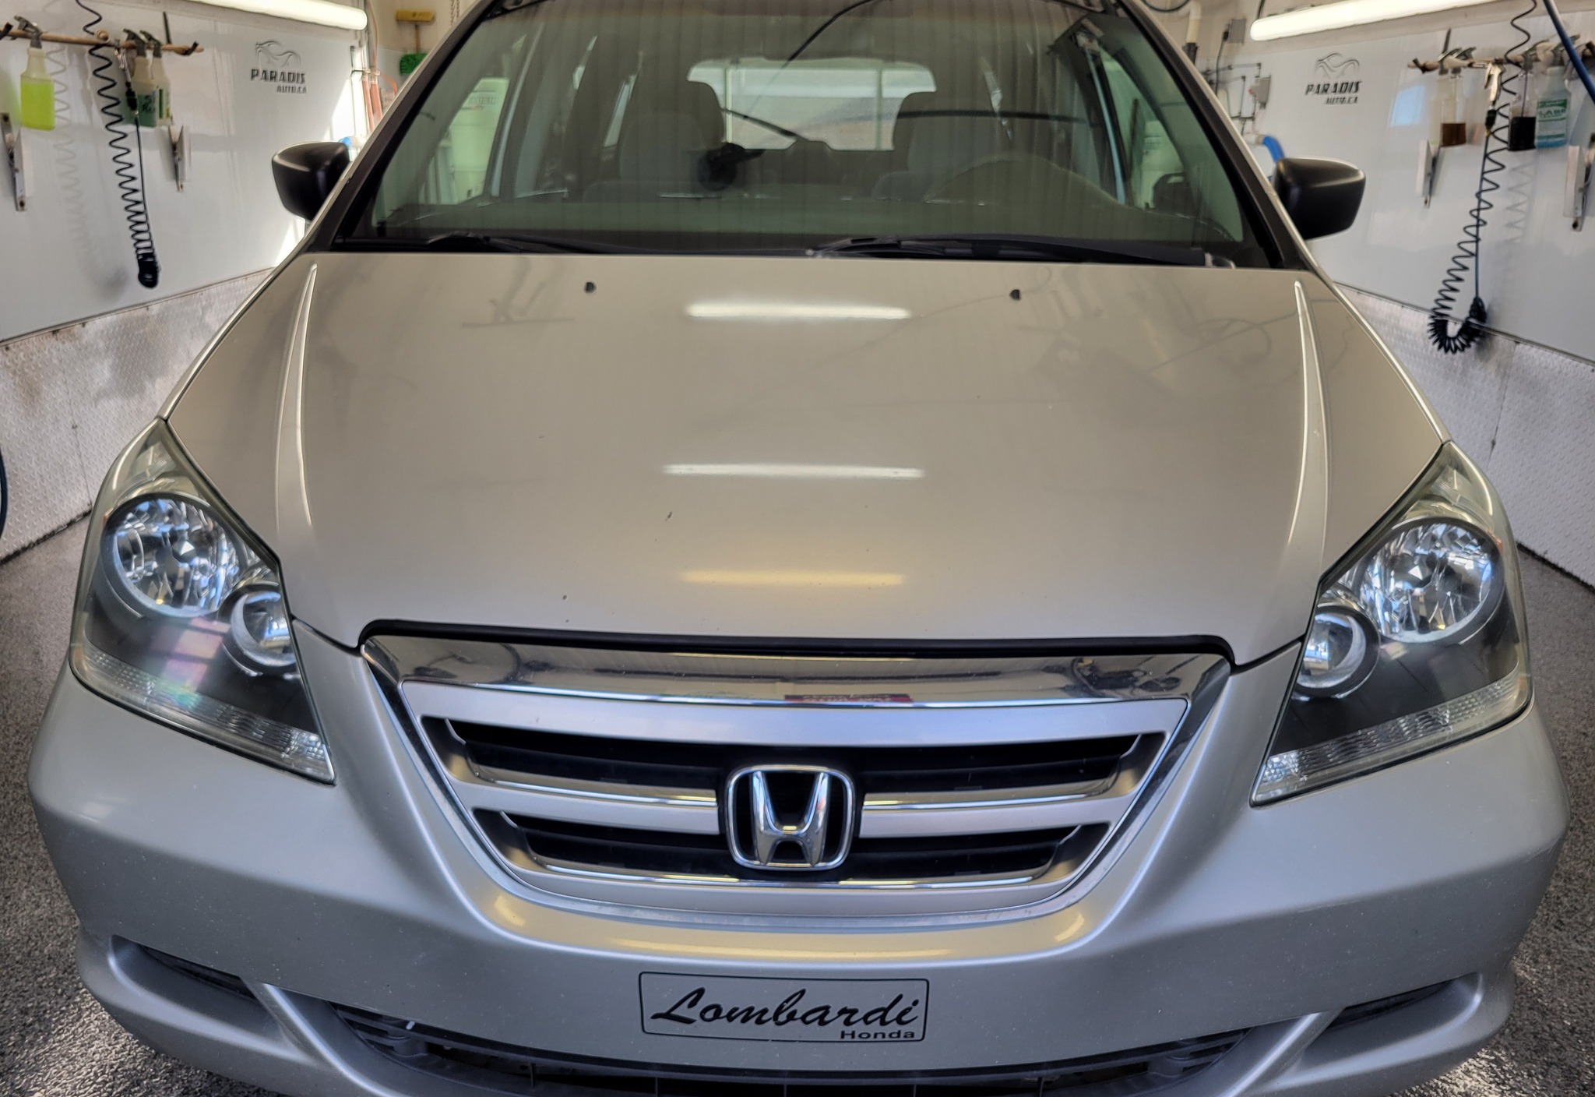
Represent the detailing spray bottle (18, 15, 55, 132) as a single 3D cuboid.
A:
[{"bbox_3d":[-2.356,-1.460,3.697,0.102,0.305,0.067,9,20,-3],"label":"detailing spray bottle"}]

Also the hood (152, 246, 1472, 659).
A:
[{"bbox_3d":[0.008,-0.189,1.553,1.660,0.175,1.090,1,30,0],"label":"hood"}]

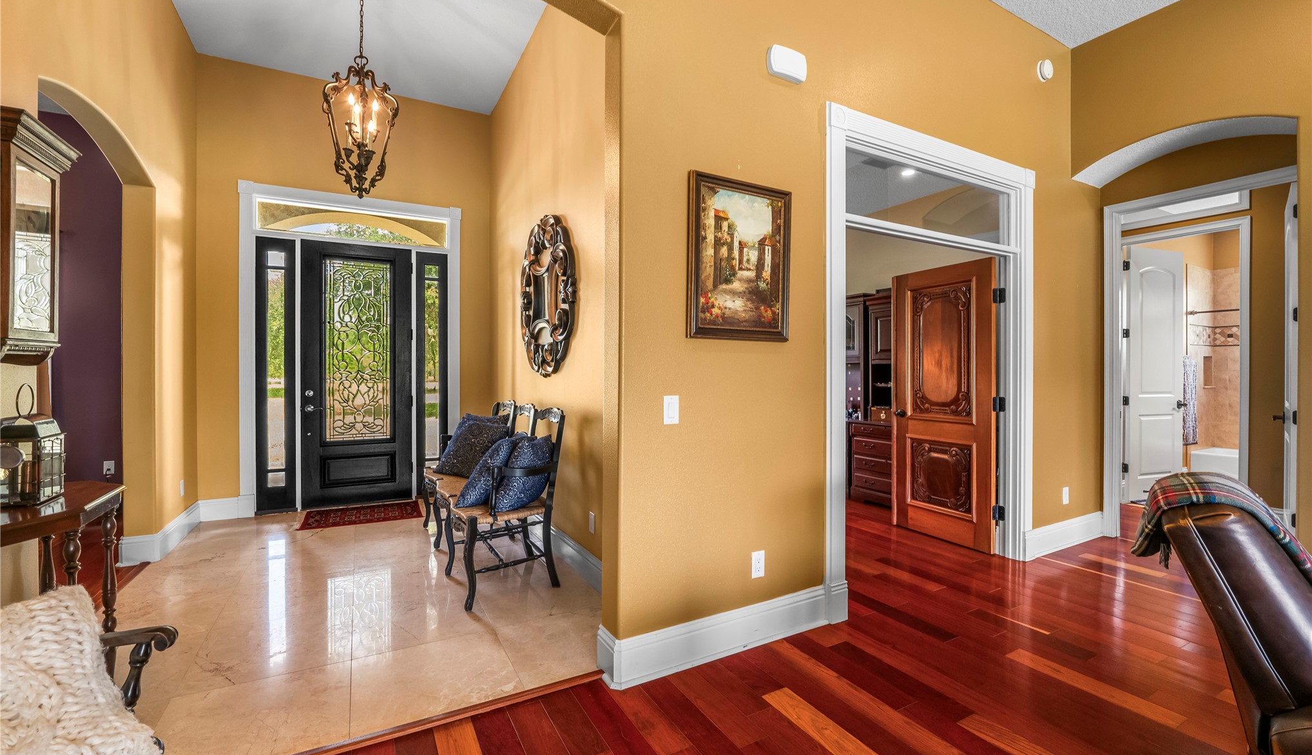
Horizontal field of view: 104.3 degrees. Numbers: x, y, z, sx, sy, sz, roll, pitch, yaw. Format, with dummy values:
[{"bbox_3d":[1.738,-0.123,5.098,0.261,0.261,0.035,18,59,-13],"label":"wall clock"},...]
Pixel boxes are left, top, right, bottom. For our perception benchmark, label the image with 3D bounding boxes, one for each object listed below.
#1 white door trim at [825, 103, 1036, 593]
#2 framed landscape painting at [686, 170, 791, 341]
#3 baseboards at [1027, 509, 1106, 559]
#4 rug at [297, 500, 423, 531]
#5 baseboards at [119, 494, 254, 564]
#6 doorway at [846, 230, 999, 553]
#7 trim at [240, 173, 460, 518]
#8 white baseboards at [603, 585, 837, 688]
[{"bbox_3d":[1.672,-0.074,3.056,1.974,2.598,0.179,0,0,-29],"label":"white door trim"},{"bbox_3d":[0.383,-0.517,2.257,0.549,0.697,0.043,0,0,-29],"label":"framed landscape painting"},{"bbox_3d":[2.965,1.122,3.673,1.080,0.204,0.037,0,0,-29],"label":"baseboards"},{"bbox_3d":[-2.590,1.208,4.520,0.916,0.012,0.635,0,0,-29],"label":"rug"},{"bbox_3d":[-3.485,1.114,3.854,0.543,0.204,1.086,0,0,-29],"label":"baseboards"},{"bbox_3d":[1.660,0.219,3.065,1.691,2.011,0.154,0,0,-29],"label":"doorway"},{"bbox_3d":[-2.801,-0.253,4.830,1.802,2.931,0.185,0,0,-29],"label":"trim"},{"bbox_3d":[0.312,1.125,2.338,1.156,0.201,0.179,0,0,-29],"label":"white baseboards"}]

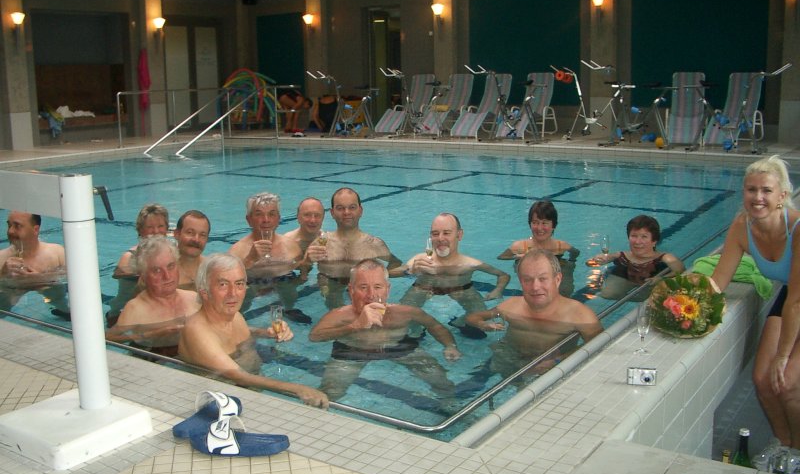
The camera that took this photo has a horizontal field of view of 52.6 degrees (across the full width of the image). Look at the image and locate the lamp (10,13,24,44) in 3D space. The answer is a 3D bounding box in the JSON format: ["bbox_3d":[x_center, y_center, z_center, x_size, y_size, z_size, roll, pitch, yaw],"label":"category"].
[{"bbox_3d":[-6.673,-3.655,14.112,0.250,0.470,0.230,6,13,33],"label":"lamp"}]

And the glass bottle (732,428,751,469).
[{"bbox_3d":[1.138,0.783,2.692,0.088,0.310,0.088,3,11,20],"label":"glass bottle"}]

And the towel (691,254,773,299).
[{"bbox_3d":[1.621,0.172,3.920,0.370,0.170,0.270,6,13,33],"label":"towel"}]

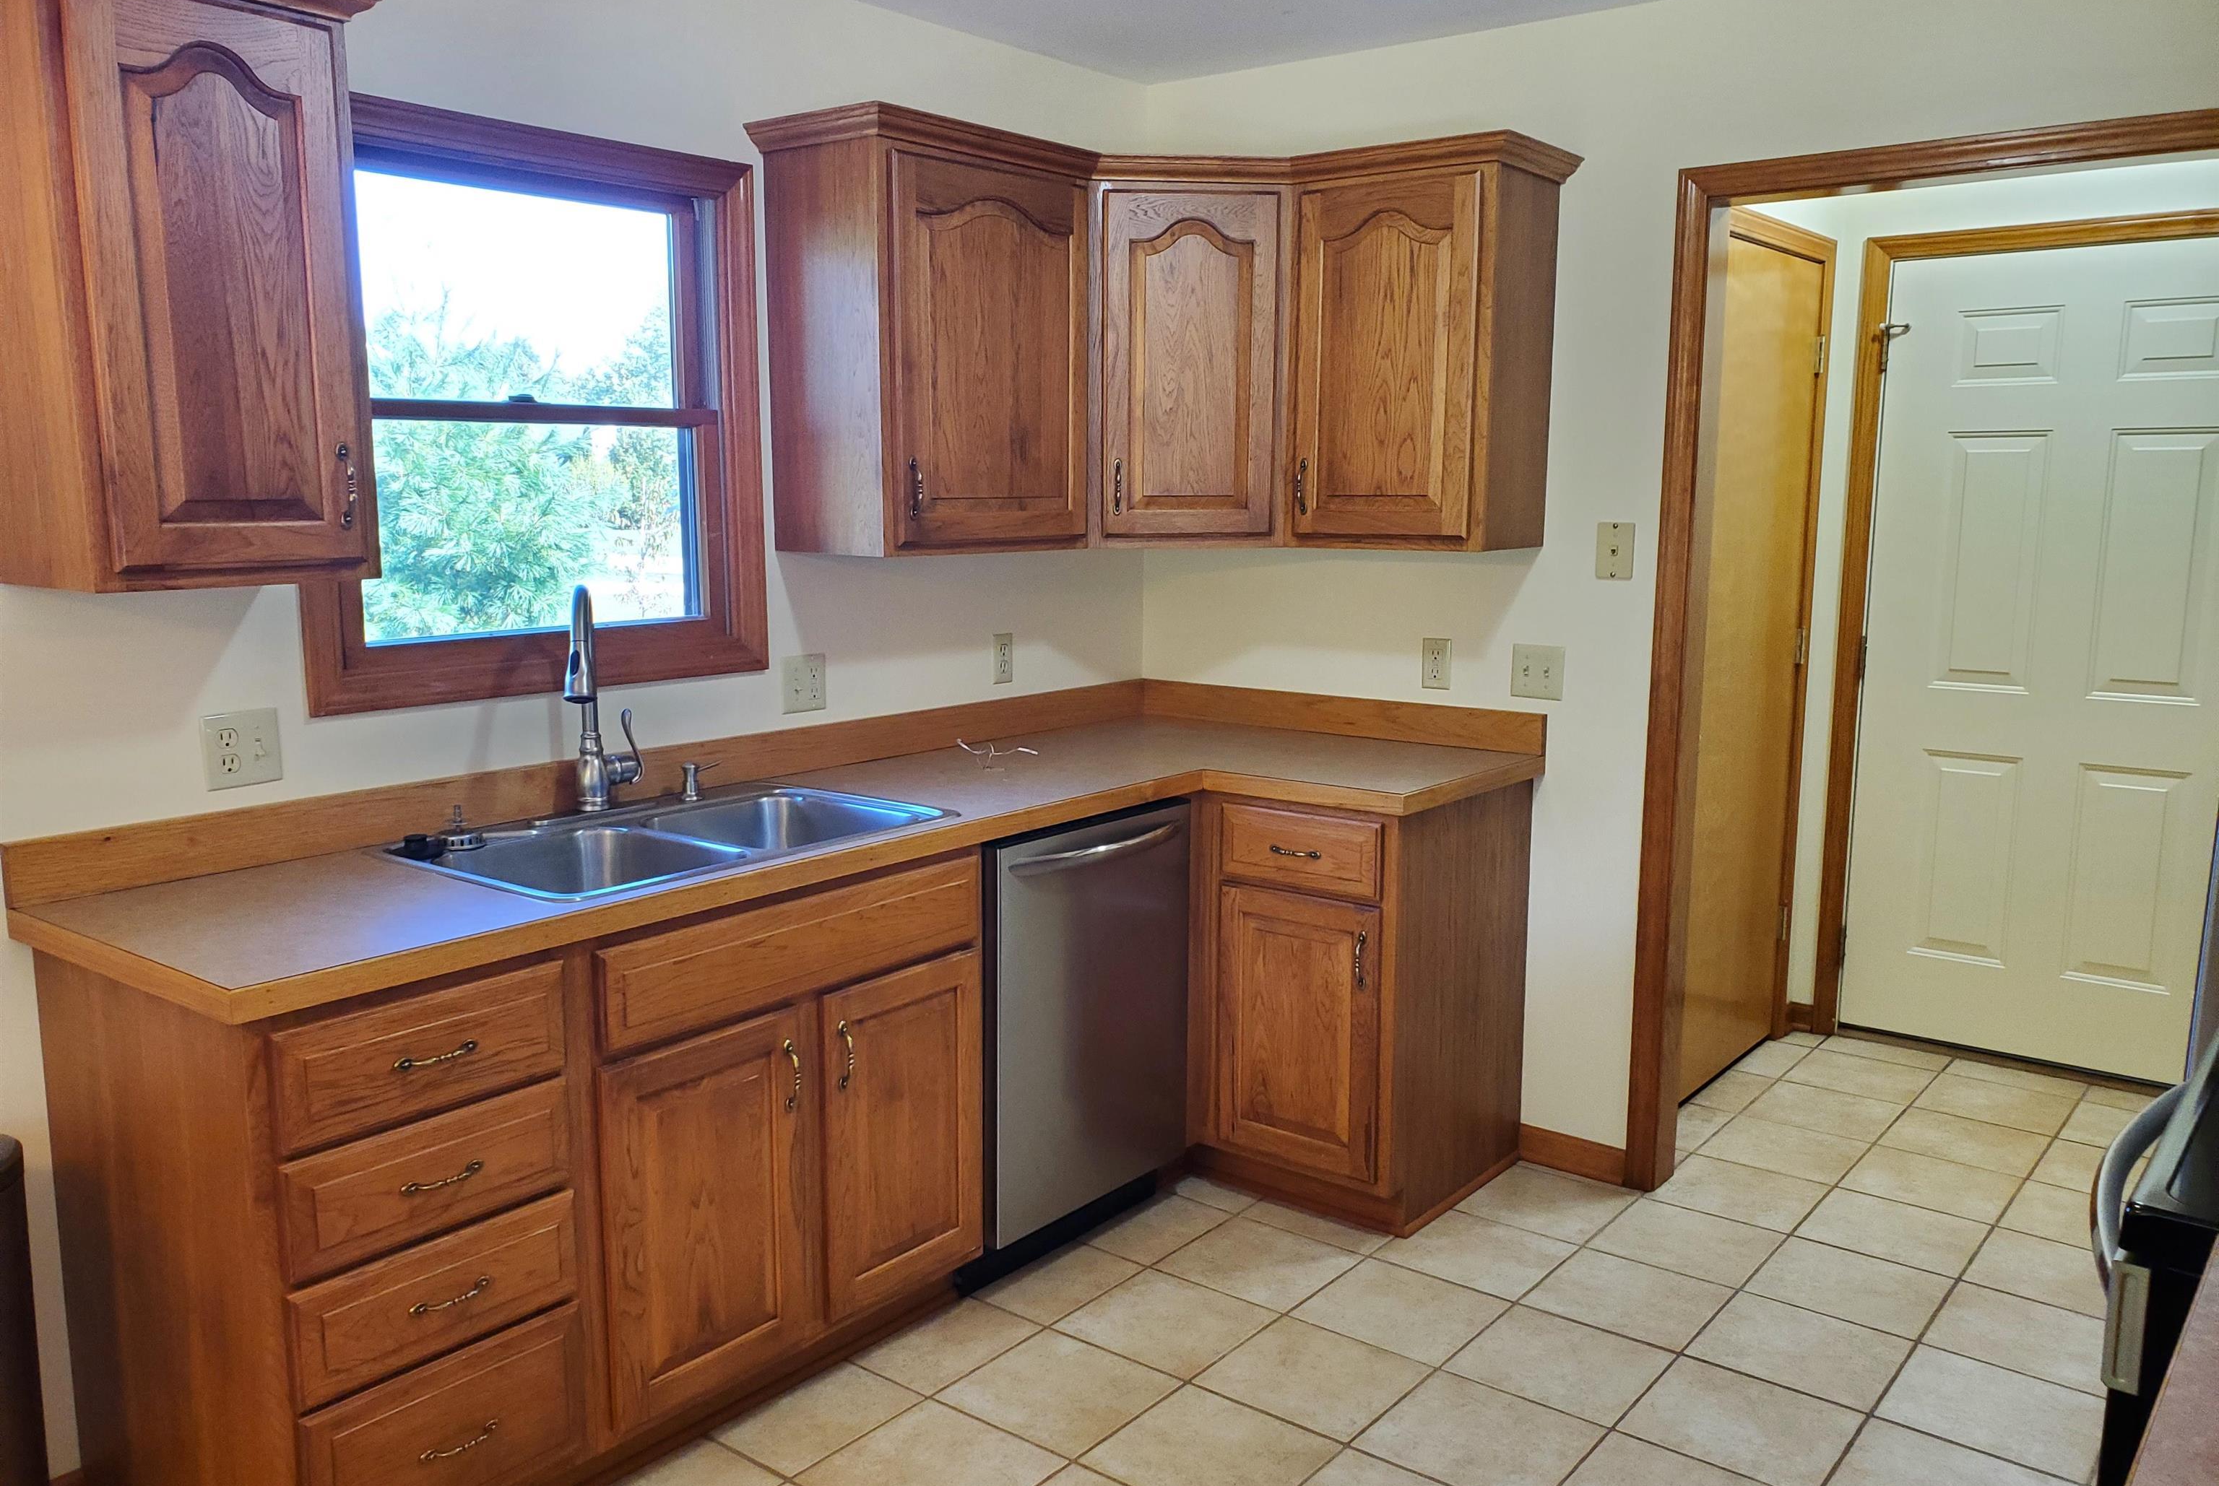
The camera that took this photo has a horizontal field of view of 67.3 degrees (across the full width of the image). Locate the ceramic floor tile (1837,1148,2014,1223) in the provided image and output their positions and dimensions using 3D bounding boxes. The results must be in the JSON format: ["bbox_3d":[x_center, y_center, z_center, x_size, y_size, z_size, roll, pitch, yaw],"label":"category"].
[{"bbox_3d":[1.769,0.953,3.583,0.295,0.010,0.295,6,10,38],"label":"ceramic floor tile"}]

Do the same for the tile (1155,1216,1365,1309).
[{"bbox_3d":[0.292,1.022,3.259,0.304,0.010,0.298,6,10,38],"label":"tile"}]

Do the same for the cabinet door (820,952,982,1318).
[{"bbox_3d":[-0.351,0.661,2.844,0.022,0.558,0.367,6,11,39],"label":"cabinet door"}]

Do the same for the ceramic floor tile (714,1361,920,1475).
[{"bbox_3d":[-0.468,1.086,2.678,0.194,0.010,0.295,6,10,38],"label":"ceramic floor tile"}]

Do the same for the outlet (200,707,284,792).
[{"bbox_3d":[-1.321,0.010,2.542,0.012,0.112,0.114,6,10,38],"label":"outlet"}]

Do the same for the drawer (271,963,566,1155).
[{"bbox_3d":[-1.022,0.380,2.242,0.435,0.155,0.383,6,10,38],"label":"drawer"}]

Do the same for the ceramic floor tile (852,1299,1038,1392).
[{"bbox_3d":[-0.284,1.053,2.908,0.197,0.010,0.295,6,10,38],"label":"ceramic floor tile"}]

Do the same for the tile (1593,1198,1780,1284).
[{"bbox_3d":[1.164,1.004,3.347,0.304,0.010,0.298,6,10,38],"label":"tile"}]

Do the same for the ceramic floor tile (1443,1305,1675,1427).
[{"bbox_3d":[0.780,1.073,2.879,0.304,0.010,0.298,6,10,38],"label":"ceramic floor tile"}]

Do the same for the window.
[{"bbox_3d":[-0.999,-0.573,2.925,0.081,0.963,0.914,6,11,39],"label":"window"}]

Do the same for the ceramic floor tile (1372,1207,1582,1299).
[{"bbox_3d":[0.730,1.012,3.296,0.293,0.010,0.297,6,11,39],"label":"ceramic floor tile"}]

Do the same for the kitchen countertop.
[{"bbox_3d":[-0.290,0.147,2.975,1.113,0.040,2.582,6,10,38],"label":"kitchen countertop"}]

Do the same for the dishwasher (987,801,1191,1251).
[{"bbox_3d":[-0.250,0.510,3.385,0.610,0.775,0.600,6,10,38],"label":"dishwasher"}]

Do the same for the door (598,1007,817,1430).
[{"bbox_3d":[-0.627,0.722,2.589,0.025,0.564,0.382,7,11,38],"label":"door"}]

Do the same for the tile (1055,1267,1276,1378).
[{"bbox_3d":[0.106,1.056,3.028,0.303,0.010,0.297,6,11,39],"label":"tile"}]

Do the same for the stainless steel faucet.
[{"bbox_3d":[-0.869,-0.068,2.861,0.123,0.402,0.265,-3,9,-15],"label":"stainless steel faucet"}]

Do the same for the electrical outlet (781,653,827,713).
[{"bbox_3d":[-0.622,-0.120,3.410,0.012,0.115,0.113,6,10,38],"label":"electrical outlet"}]

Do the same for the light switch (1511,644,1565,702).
[{"bbox_3d":[0.908,-0.149,3.542,0.117,0.114,0.016,6,10,38],"label":"light switch"}]

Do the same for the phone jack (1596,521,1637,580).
[{"bbox_3d":[1.032,-0.390,3.407,0.078,0.116,0.013,6,10,38],"label":"phone jack"}]

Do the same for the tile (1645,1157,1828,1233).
[{"bbox_3d":[1.349,0.968,3.571,0.303,0.010,0.297,6,11,39],"label":"tile"}]

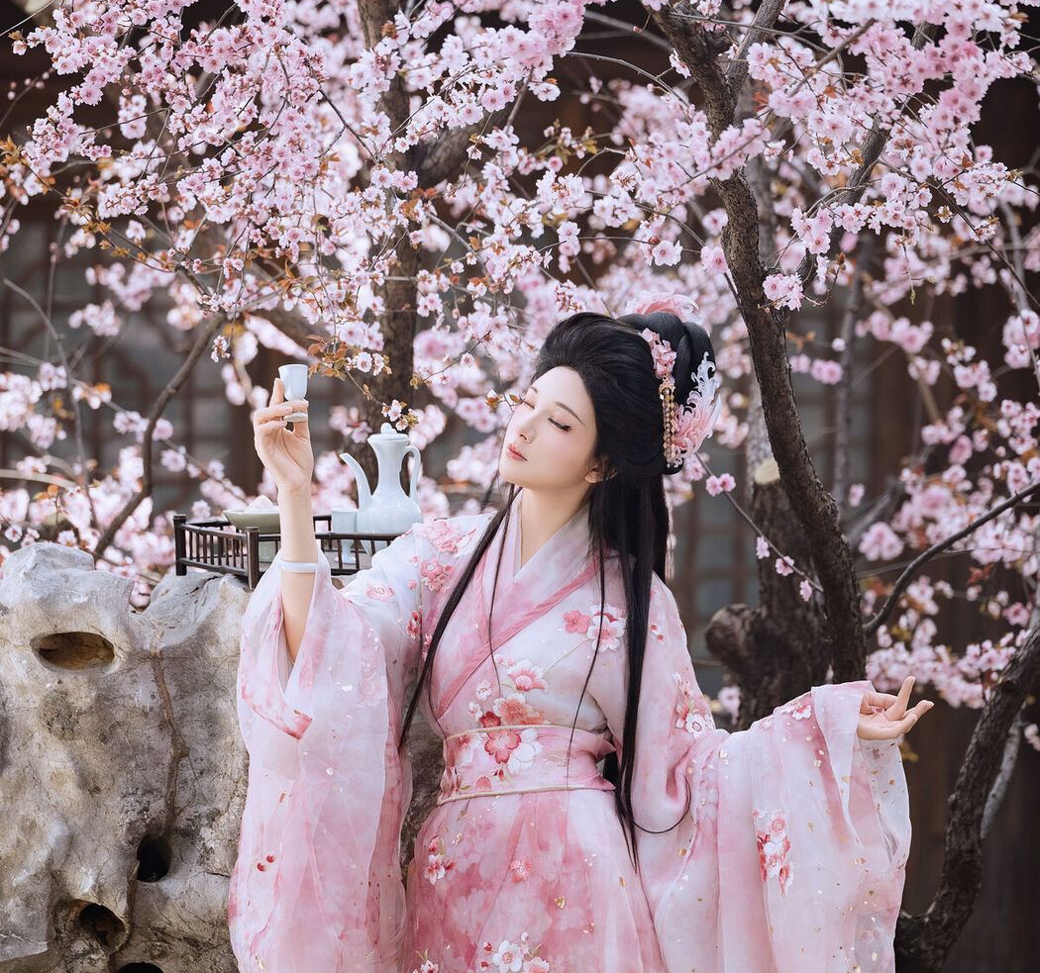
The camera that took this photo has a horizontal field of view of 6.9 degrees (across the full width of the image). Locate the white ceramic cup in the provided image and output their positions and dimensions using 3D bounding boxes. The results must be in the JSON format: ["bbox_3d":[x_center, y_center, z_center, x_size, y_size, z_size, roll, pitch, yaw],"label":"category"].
[{"bbox_3d":[-0.307,-0.128,11.800,0.041,0.073,0.041,-3,-12,-1],"label":"white ceramic cup"}]

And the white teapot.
[{"bbox_3d":[-0.196,0.009,12.200,0.120,0.193,0.095,0,2,-9],"label":"white teapot"}]

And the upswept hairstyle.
[{"bbox_3d":[0.051,0.136,12.000,0.270,0.760,0.380,2,3,38],"label":"upswept hairstyle"}]

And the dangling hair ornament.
[{"bbox_3d":[0.218,-0.148,12.030,0.125,0.237,0.120,0,2,-6],"label":"dangling hair ornament"}]

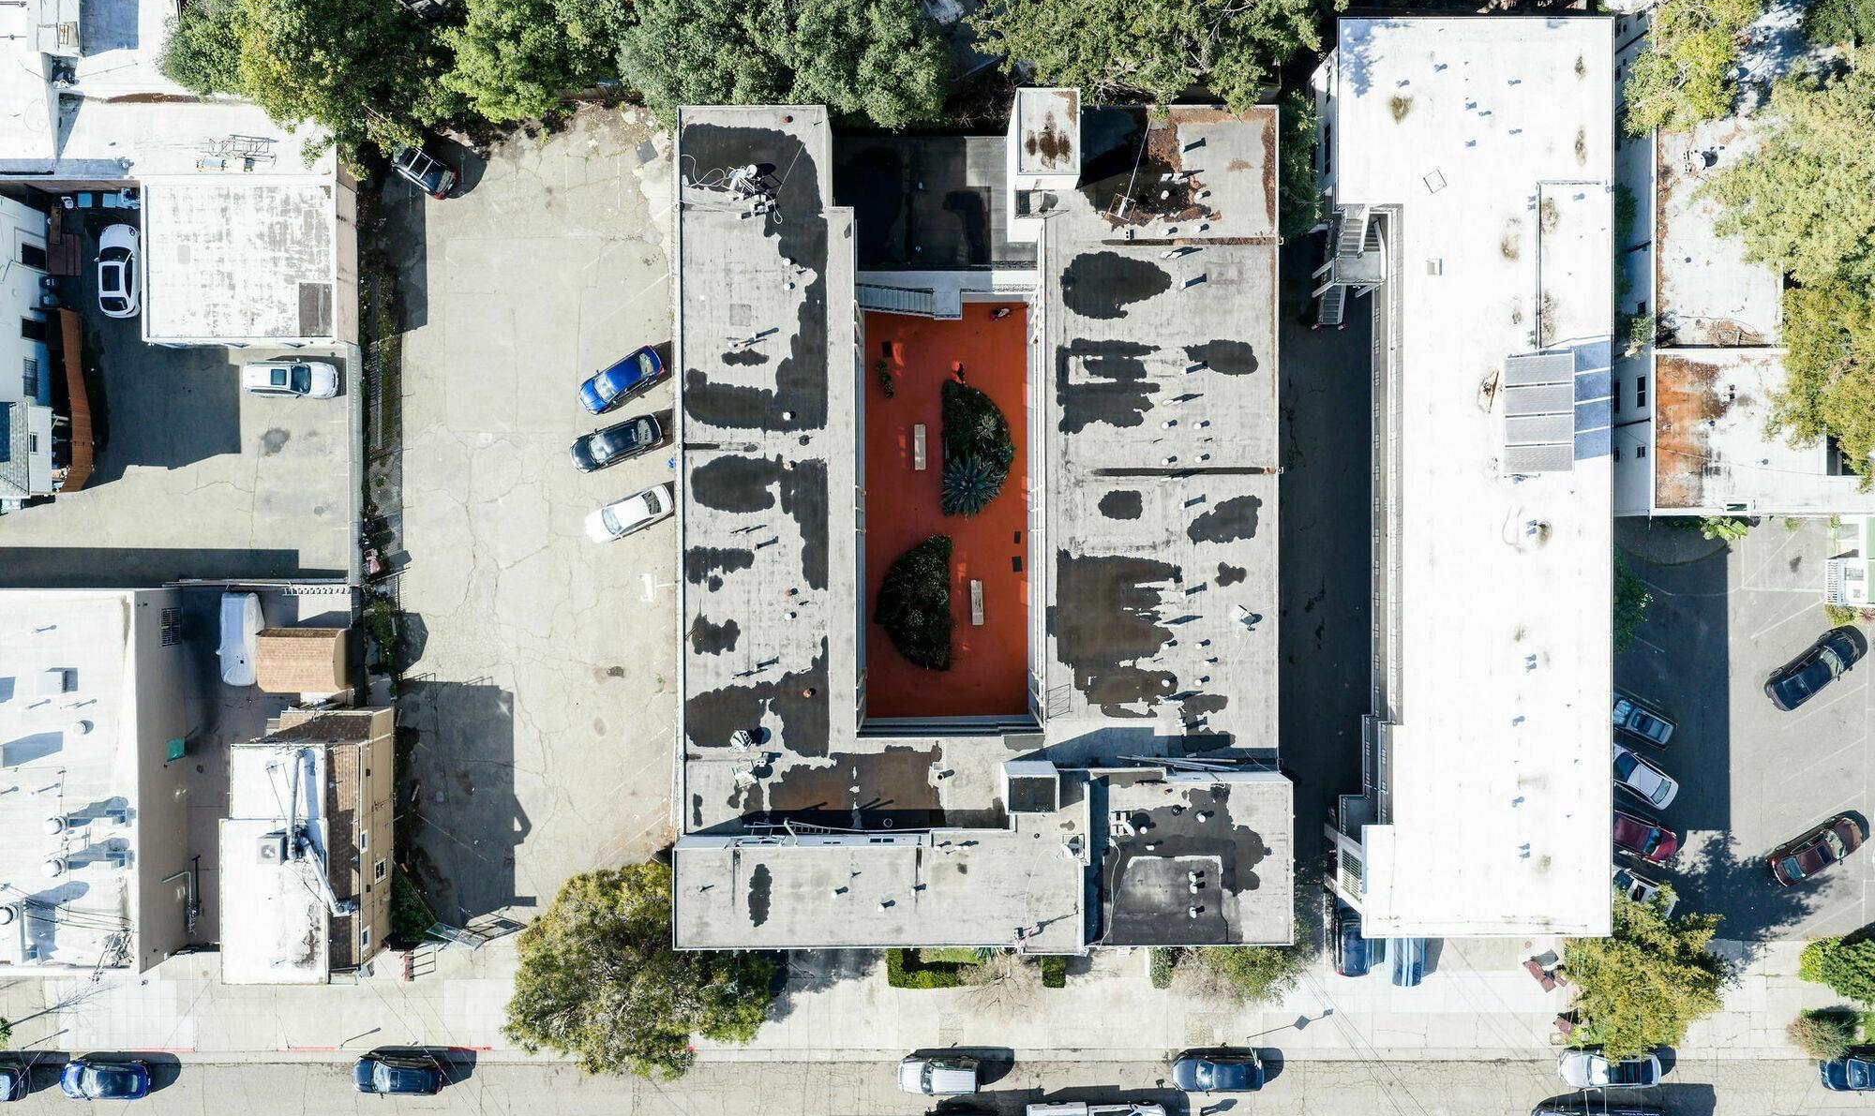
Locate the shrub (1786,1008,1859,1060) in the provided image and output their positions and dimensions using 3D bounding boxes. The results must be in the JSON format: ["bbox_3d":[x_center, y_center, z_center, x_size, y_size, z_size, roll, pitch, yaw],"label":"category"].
[{"bbox_3d":[45.850,24.800,75.850,3.000,1.400,2.500,0,90,0],"label":"shrub"}]

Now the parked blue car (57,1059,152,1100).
[{"bbox_3d":[-43.300,27.280,75.770,4.600,1.480,1.790,0,90,0],"label":"parked blue car"}]

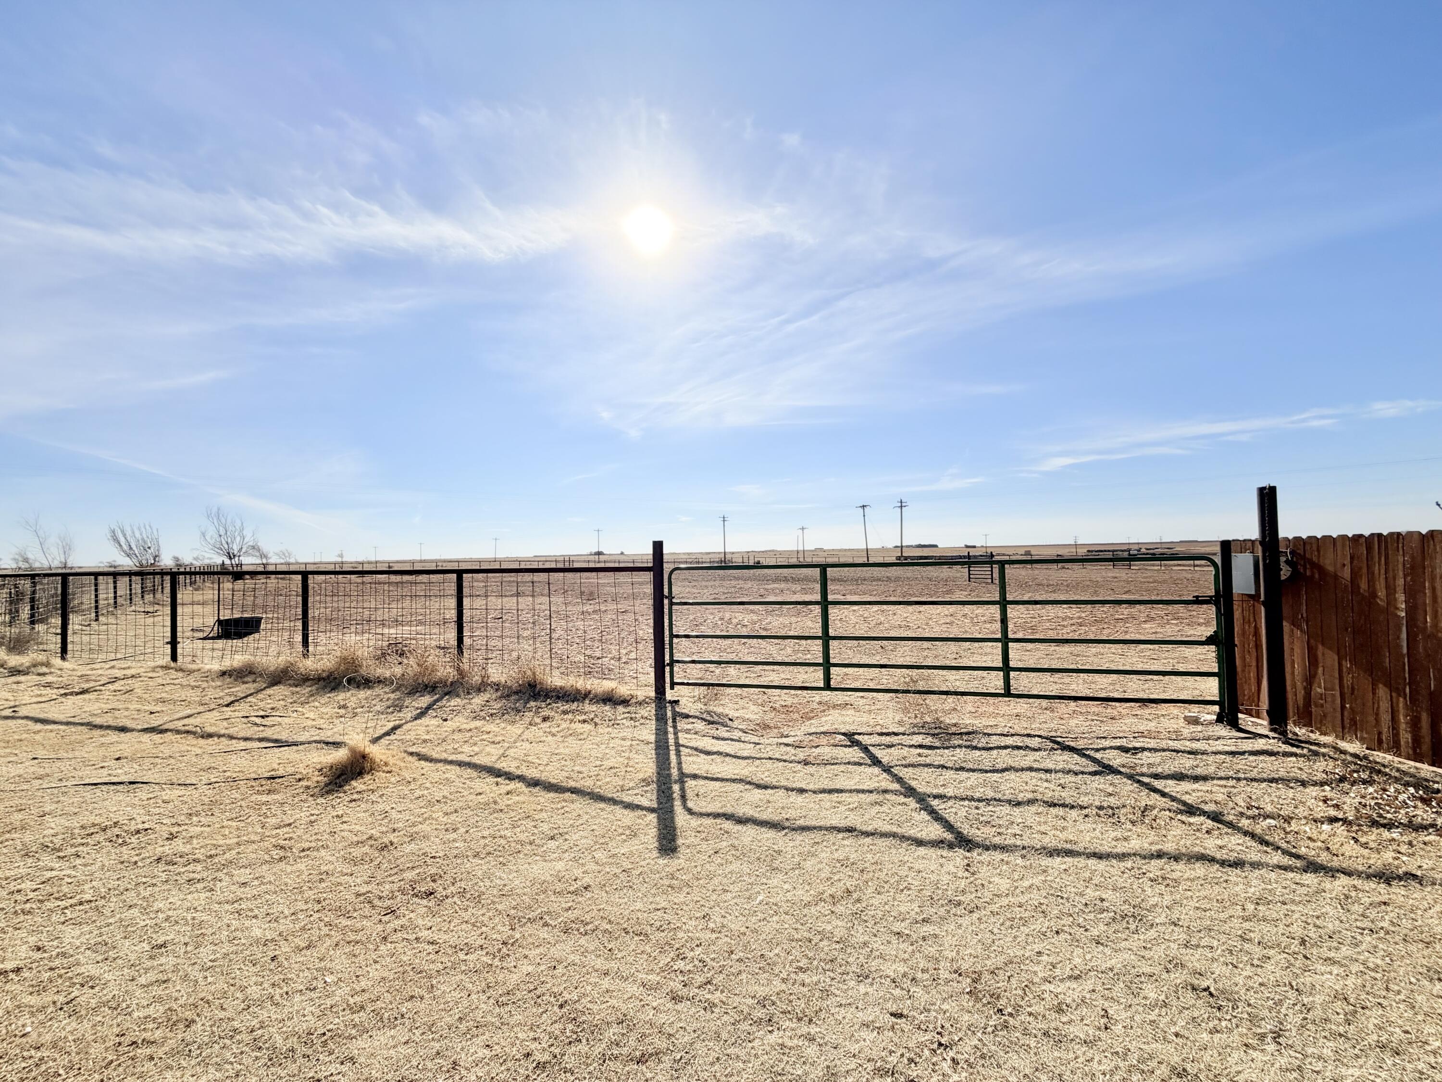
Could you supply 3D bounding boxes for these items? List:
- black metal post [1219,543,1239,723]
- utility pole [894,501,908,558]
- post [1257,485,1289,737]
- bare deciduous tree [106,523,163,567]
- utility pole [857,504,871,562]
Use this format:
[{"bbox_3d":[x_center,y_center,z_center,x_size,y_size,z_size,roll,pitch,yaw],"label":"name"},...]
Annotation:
[{"bbox_3d":[4.291,0.784,4.920,0.078,1.570,0.078,-2,-1,14],"label":"black metal post"},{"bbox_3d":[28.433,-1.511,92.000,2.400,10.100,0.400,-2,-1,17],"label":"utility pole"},{"bbox_3d":[4.463,0.570,4.720,0.117,2.000,0.117,-2,-1,14],"label":"post"},{"bbox_3d":[-34.217,0.887,34.000,2.500,3.900,2.600,-3,-2,45],"label":"bare deciduous tree"},{"bbox_3d":[22.165,-1.043,90.000,2.400,9.200,0.350,-4,-1,14],"label":"utility pole"}]

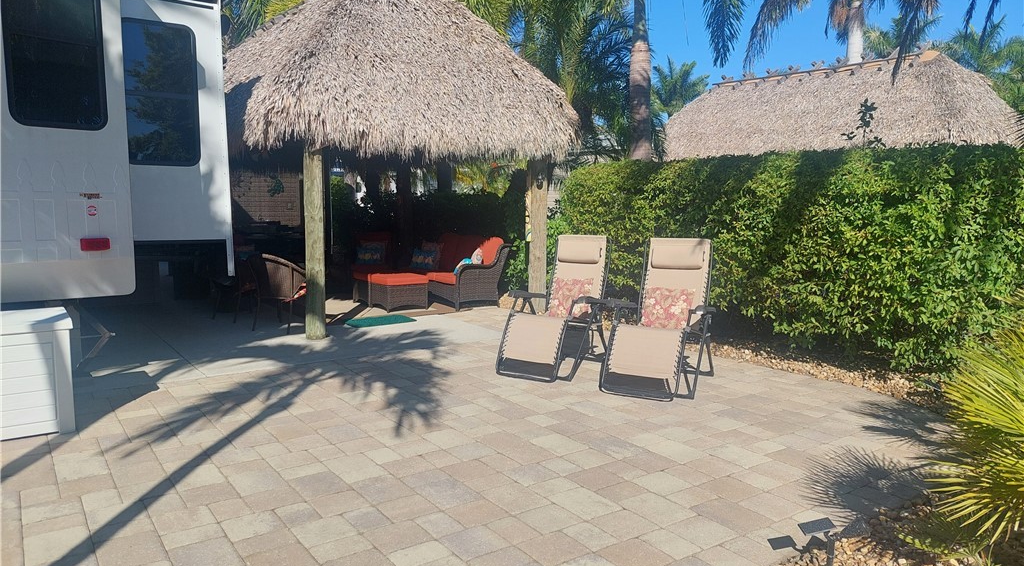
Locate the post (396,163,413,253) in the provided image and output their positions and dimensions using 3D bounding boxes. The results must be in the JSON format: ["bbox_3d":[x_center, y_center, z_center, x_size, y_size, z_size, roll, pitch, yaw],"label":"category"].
[{"bbox_3d":[-1.780,-1.084,11.730,0.200,2.200,0.200,-4,8,-35],"label":"post"}]

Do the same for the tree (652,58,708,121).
[{"bbox_3d":[6.588,-5.669,29.432,3.300,7.380,3.300,-4,8,-35],"label":"tree"}]

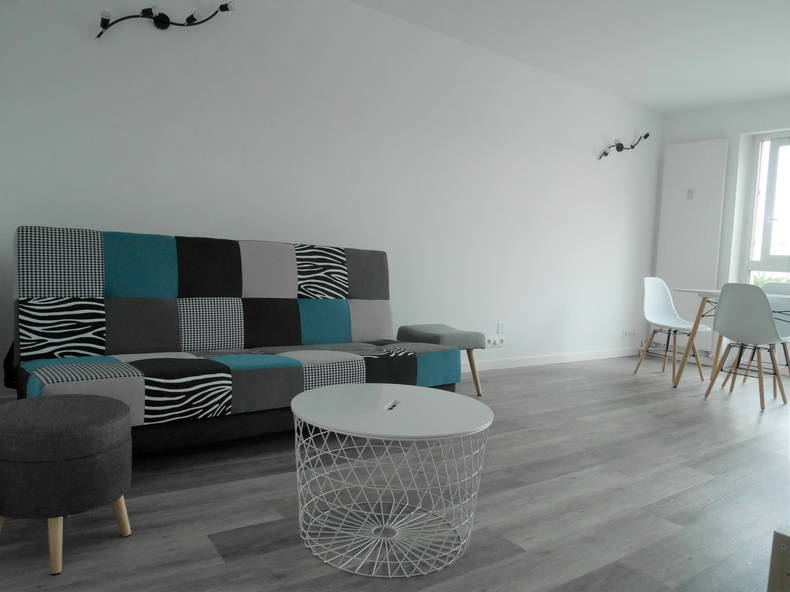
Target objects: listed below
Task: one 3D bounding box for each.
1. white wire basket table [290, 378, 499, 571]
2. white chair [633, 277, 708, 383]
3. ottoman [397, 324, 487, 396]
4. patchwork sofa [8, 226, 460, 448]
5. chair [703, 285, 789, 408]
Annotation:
[{"bbox_3d":[-0.018,0.534,1.673,0.610,0.415,0.610,3,3,0],"label":"white wire basket table"},{"bbox_3d":[2.329,0.283,4.636,0.465,0.830,0.530,1,3,-26],"label":"white chair"},{"bbox_3d":[0.304,0.439,3.618,0.430,0.430,0.470,1,4,-37],"label":"ottoman"},{"bbox_3d":[-0.651,0.198,2.643,1.910,0.920,0.880,0,4,-40],"label":"patchwork sofa"},{"bbox_3d":[2.507,0.335,3.872,0.530,0.825,0.465,0,4,-38],"label":"chair"}]

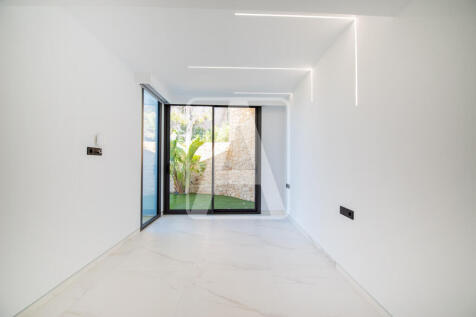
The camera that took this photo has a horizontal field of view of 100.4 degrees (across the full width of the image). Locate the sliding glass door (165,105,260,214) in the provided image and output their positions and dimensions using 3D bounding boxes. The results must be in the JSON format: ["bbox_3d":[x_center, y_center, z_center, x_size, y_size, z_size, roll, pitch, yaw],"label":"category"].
[{"bbox_3d":[-0.543,0.025,4.317,2.087,2.347,0.100,0,-1,-2],"label":"sliding glass door"}]

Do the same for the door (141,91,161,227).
[{"bbox_3d":[-1.600,0.019,3.650,0.090,2.340,0.890,0,-1,-1],"label":"door"}]

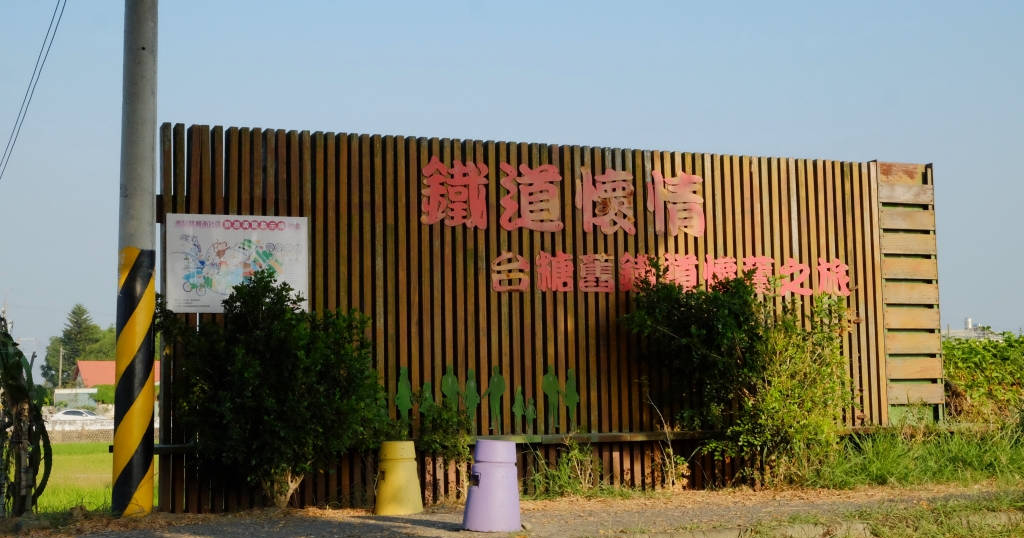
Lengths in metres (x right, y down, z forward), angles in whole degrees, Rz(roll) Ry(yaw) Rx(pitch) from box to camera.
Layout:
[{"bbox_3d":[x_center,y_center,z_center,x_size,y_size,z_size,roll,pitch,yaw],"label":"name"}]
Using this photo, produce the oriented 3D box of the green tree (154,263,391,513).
[{"bbox_3d":[-2.292,1.123,12.247,2.300,2.157,1.600,1,-6,-20],"label":"green tree"}]

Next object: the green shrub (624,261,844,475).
[{"bbox_3d":[2.454,1.121,14.021,2.574,2.235,1.600,1,-6,-20],"label":"green shrub"}]

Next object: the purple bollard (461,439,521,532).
[{"bbox_3d":[-0.171,1.730,10.258,0.467,0.705,0.467,-1,-6,0],"label":"purple bollard"}]

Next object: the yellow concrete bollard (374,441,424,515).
[{"bbox_3d":[-1.050,1.936,11.900,0.450,0.655,0.450,-1,-6,0],"label":"yellow concrete bollard"}]

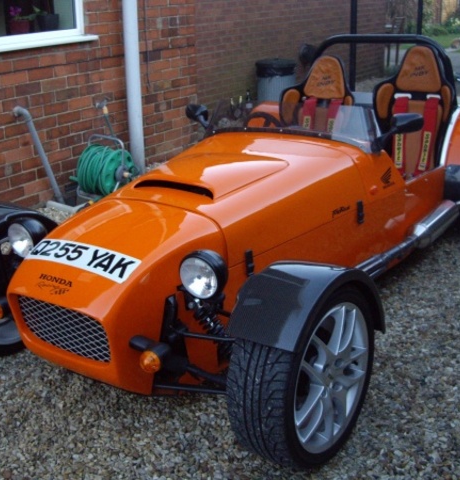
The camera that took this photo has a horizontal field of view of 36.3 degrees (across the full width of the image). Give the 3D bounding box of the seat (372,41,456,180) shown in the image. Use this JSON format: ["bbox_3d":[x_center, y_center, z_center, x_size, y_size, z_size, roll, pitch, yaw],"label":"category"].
[{"bbox_3d":[0.845,-0.499,3.503,0.440,0.860,0.600,10,23,33],"label":"seat"}]

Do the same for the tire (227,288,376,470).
[{"bbox_3d":[0.231,0.388,2.110,0.204,0.582,0.582,13,24,34],"label":"tire"}]

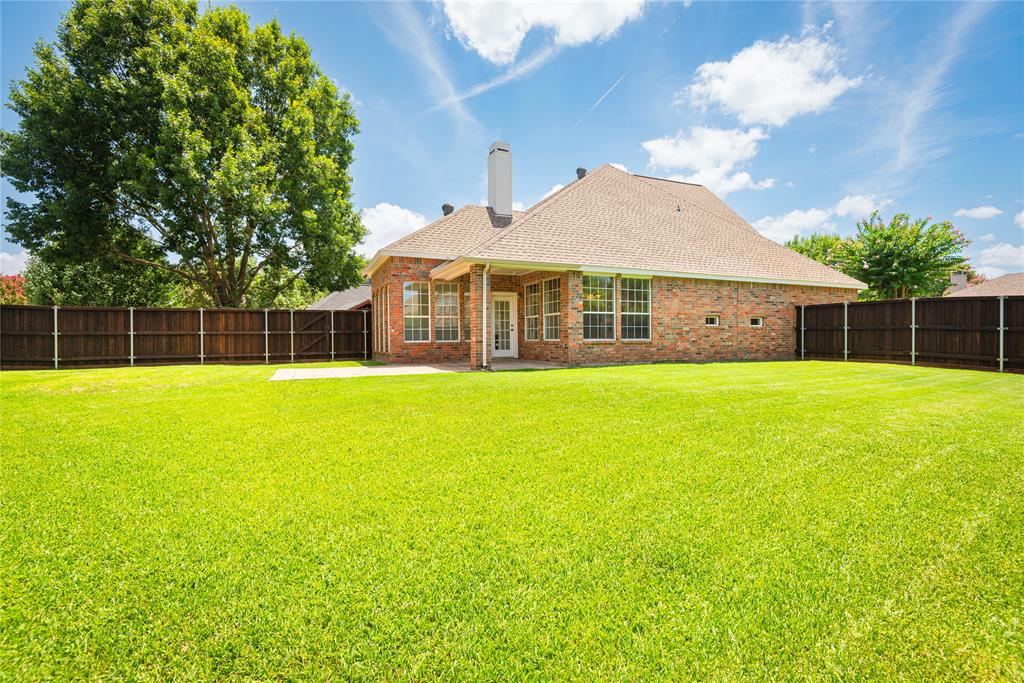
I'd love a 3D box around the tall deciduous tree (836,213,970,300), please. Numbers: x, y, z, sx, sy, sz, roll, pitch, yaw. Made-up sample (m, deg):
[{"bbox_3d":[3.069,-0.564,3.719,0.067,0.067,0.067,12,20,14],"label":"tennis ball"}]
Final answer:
[{"bbox_3d":[16.400,-2.350,19.400,4.400,6.200,4.300,0,0,40],"label":"tall deciduous tree"}]

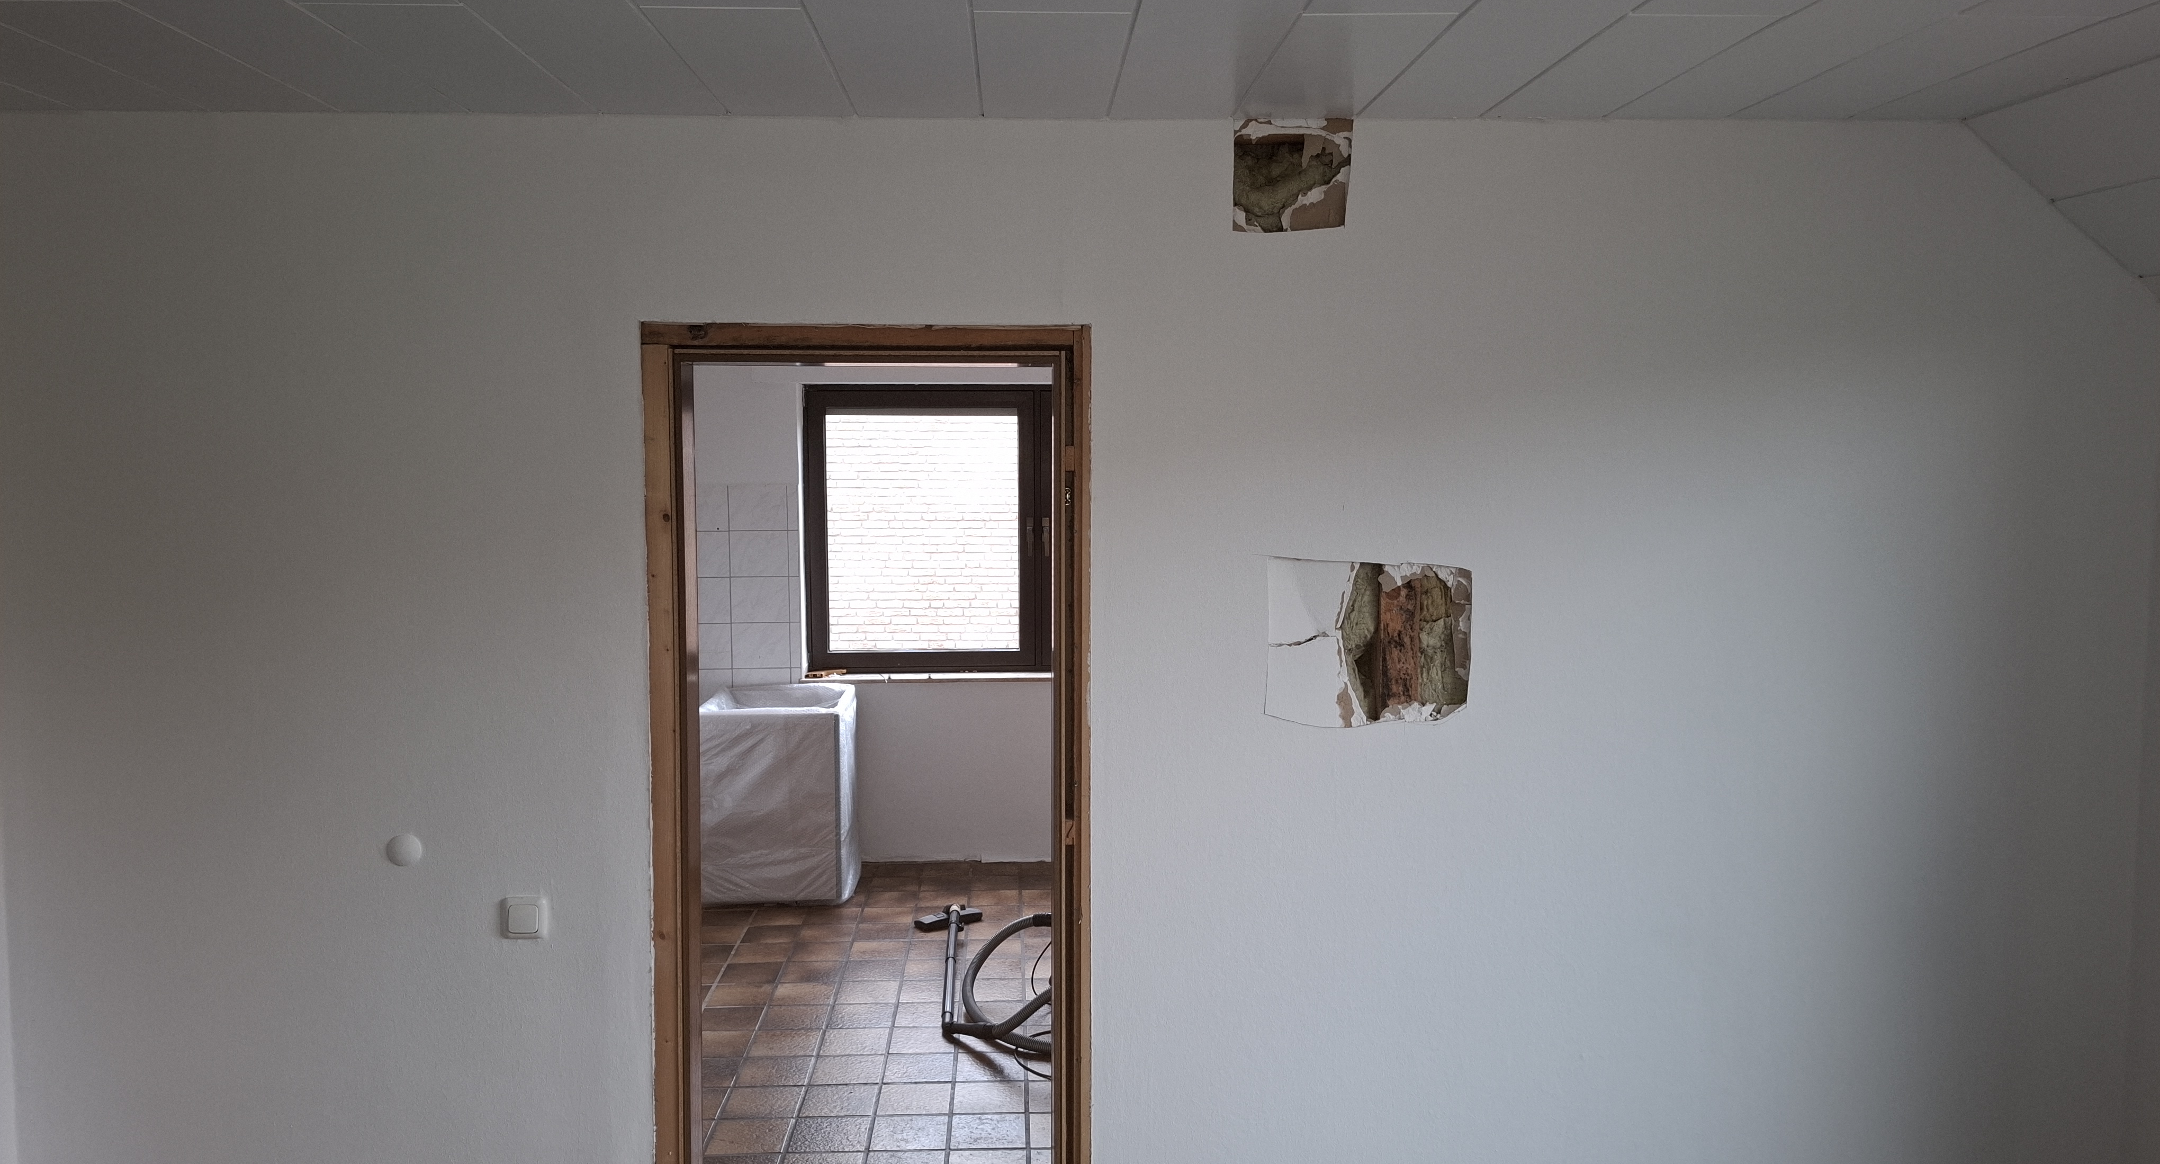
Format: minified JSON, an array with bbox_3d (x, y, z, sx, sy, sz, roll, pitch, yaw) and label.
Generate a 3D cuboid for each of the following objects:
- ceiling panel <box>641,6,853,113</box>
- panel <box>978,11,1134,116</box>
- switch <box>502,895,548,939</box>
[{"bbox_3d":[-0.494,-0.805,2.232,0.221,0.015,0.605,0,5,-2],"label":"ceiling panel"},{"bbox_3d":[-0.050,-0.806,2.250,0.219,0.015,0.601,0,5,-2],"label":"panel"},{"bbox_3d":[-1.020,0.617,2.624,0.082,0.082,0.022,0,5,-2],"label":"switch"}]

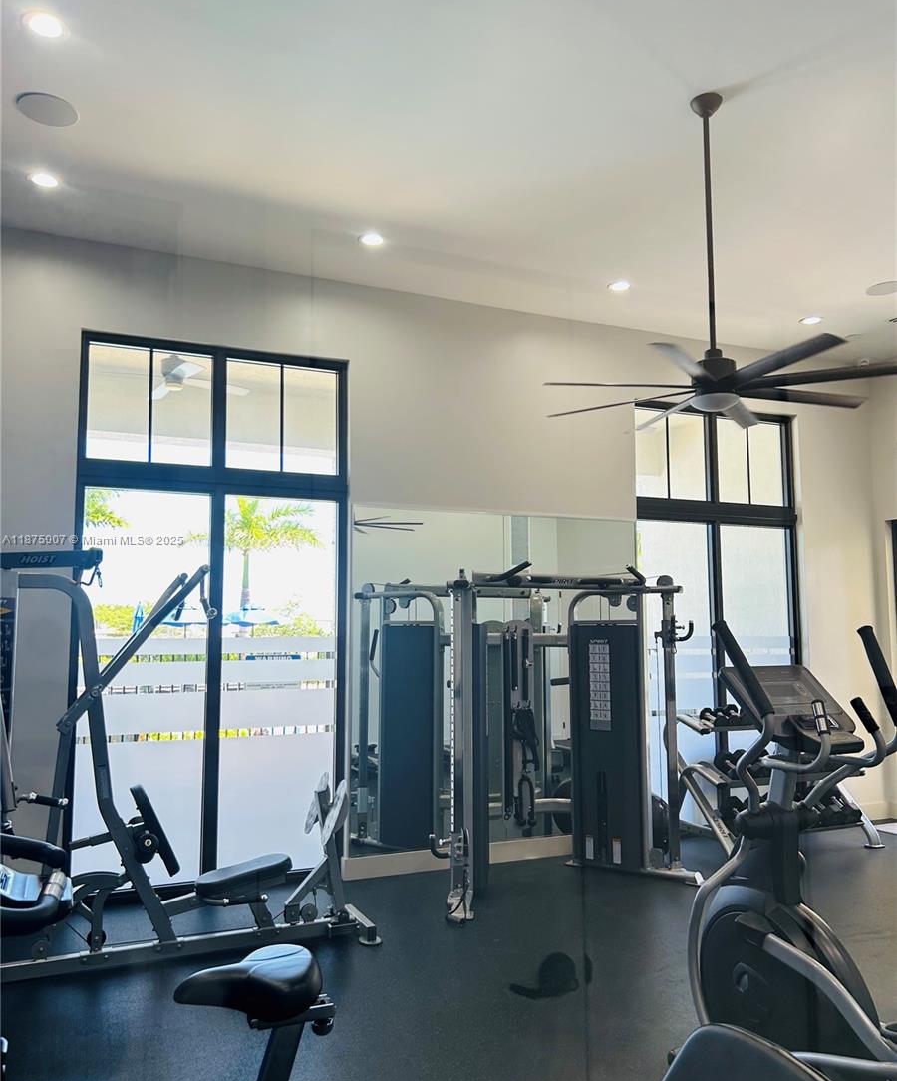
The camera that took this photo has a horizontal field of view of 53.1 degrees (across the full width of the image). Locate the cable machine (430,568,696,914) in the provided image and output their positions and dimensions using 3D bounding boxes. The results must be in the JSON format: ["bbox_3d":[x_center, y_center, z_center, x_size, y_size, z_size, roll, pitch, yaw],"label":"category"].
[{"bbox_3d":[0.693,1.260,6.130,1.951,2.109,0.910,2,-6,-23],"label":"cable machine"}]

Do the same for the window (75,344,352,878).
[{"bbox_3d":[-1.559,0.492,6.026,1.788,3.614,0.122,2,-6,-23],"label":"window"}]

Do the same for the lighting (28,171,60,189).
[{"bbox_3d":[-2.238,-1.996,4.981,0.175,0.030,0.175,2,-6,-23],"label":"lighting"}]

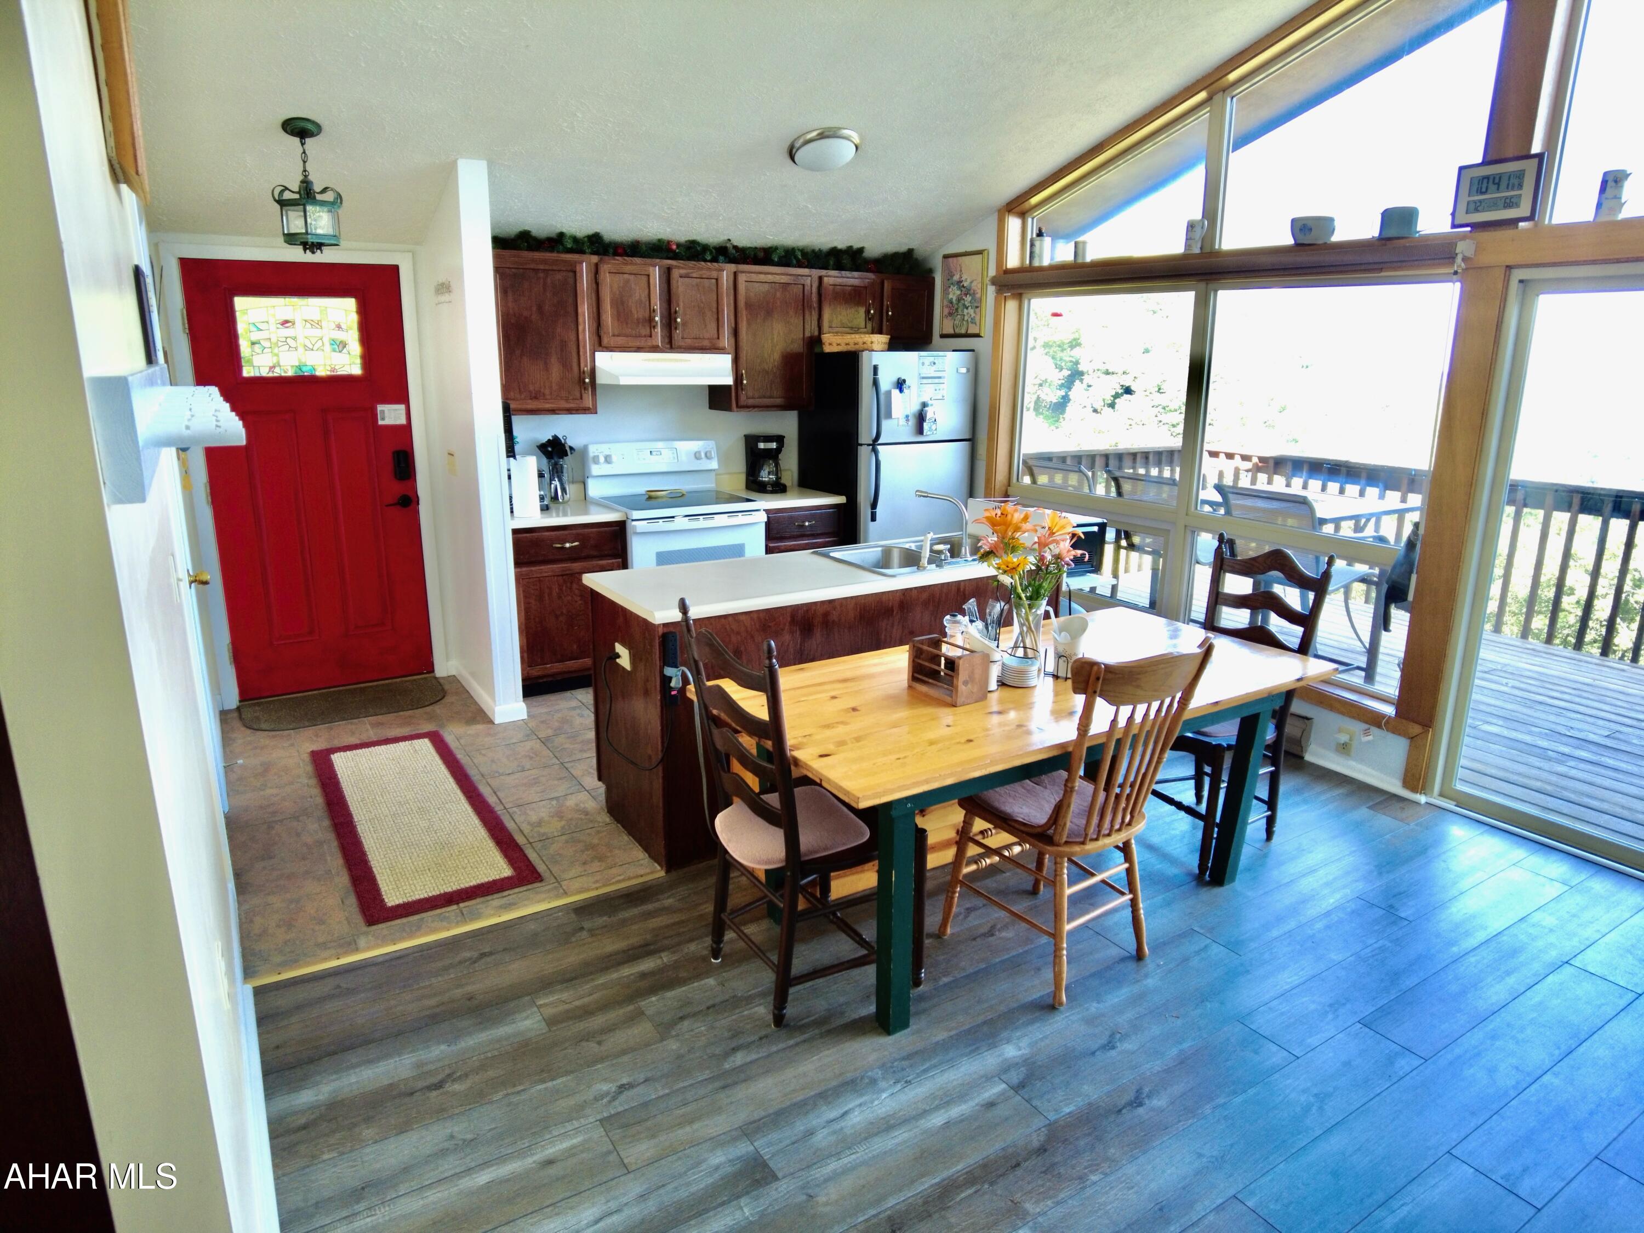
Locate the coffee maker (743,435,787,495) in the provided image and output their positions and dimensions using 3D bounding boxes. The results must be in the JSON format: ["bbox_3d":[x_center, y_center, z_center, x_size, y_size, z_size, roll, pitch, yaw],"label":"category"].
[{"bbox_3d":[-0.333,-0.906,5.620,0.180,0.325,0.240,-6,17,-24],"label":"coffee maker"}]

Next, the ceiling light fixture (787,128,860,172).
[{"bbox_3d":[0.015,-2.053,4.229,0.325,0.095,0.325,-10,2,0],"label":"ceiling light fixture"}]

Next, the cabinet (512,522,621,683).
[{"bbox_3d":[-1.403,-0.107,4.955,0.610,0.845,0.610,-9,18,-32],"label":"cabinet"}]

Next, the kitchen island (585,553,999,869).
[{"bbox_3d":[0.046,0.252,3.652,1.720,0.914,0.650,-8,17,-31],"label":"kitchen island"}]

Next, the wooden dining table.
[{"bbox_3d":[0.610,0.533,2.932,1.824,0.744,0.859,-8,17,-32],"label":"wooden dining table"}]

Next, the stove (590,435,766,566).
[{"bbox_3d":[-0.794,-0.327,5.250,0.765,1.200,0.680,-9,18,-32],"label":"stove"}]

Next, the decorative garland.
[{"bbox_3d":[-0.509,-1.946,5.127,2.680,0.130,0.190,-8,17,-31],"label":"decorative garland"}]

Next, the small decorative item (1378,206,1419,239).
[{"bbox_3d":[2.212,-1.509,3.647,0.125,0.107,0.130,-9,18,-32],"label":"small decorative item"}]

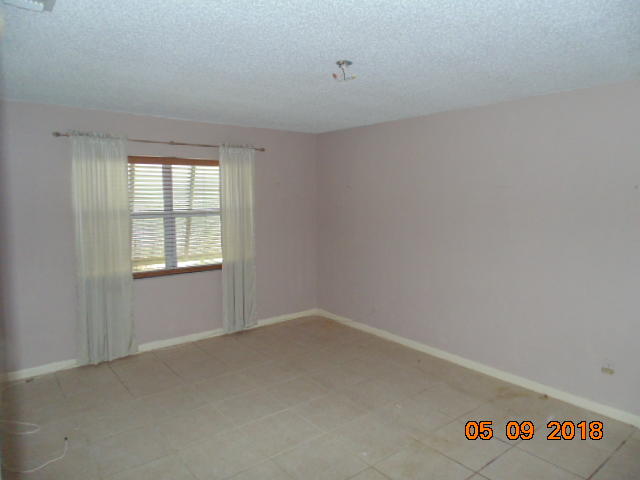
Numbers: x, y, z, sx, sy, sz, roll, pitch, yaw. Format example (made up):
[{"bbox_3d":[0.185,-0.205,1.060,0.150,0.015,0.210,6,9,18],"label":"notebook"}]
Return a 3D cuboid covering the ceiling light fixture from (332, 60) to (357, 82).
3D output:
[{"bbox_3d":[0.146,-1.005,2.442,0.120,0.110,0.120,-5,8,-36],"label":"ceiling light fixture"}]

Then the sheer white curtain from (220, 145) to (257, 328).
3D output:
[{"bbox_3d":[-0.941,0.016,4.756,0.430,2.170,0.100,-5,8,-36],"label":"sheer white curtain"}]

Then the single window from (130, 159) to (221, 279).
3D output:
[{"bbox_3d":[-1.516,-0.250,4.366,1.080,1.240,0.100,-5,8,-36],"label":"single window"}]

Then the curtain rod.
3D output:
[{"bbox_3d":[-1.503,-0.999,4.208,2.130,0.045,0.070,-5,8,-36],"label":"curtain rod"}]

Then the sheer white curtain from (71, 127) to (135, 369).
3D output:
[{"bbox_3d":[-2.058,0.115,3.935,0.540,2.180,0.100,-5,8,-36],"label":"sheer white curtain"}]

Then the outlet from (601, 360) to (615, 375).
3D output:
[{"bbox_3d":[2.137,0.950,3.026,0.025,0.112,0.080,-5,9,-40],"label":"outlet"}]

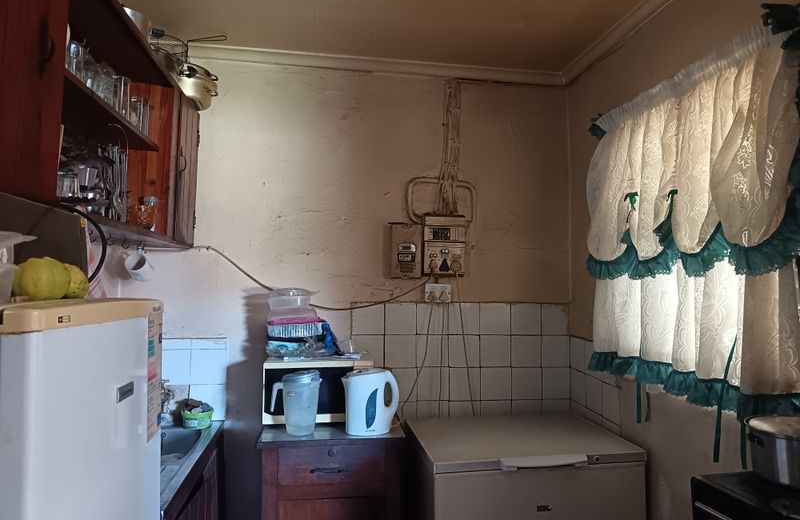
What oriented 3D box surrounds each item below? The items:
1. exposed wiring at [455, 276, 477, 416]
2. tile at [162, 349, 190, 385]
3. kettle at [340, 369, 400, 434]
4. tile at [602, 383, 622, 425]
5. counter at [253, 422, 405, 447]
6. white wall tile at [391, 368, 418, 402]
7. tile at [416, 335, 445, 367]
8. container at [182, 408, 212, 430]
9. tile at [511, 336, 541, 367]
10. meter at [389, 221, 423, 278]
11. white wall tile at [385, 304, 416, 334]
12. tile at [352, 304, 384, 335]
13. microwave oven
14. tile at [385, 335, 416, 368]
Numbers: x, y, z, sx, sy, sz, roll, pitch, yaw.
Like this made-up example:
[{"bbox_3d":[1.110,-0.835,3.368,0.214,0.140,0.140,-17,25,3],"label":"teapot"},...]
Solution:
[{"bbox_3d":[0.305,0.398,2.583,0.114,0.659,0.050,1,-2,-8],"label":"exposed wiring"},{"bbox_3d":[-1.000,0.474,2.444,0.150,0.150,0.010,1,-6,-8],"label":"tile"},{"bbox_3d":[-0.114,0.534,2.128,0.218,0.244,0.150,0,-6,0],"label":"kettle"},{"bbox_3d":[0.886,0.598,2.312,0.010,0.151,0.150,1,-2,-8],"label":"tile"},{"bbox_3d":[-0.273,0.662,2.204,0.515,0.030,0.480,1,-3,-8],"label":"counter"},{"bbox_3d":[0.006,0.577,2.569,0.151,0.151,0.010,1,-2,-8],"label":"white wall tile"},{"bbox_3d":[0.155,0.424,2.583,0.150,0.150,0.010,1,-2,-8],"label":"tile"},{"bbox_3d":[-0.843,0.656,2.313,0.130,0.080,0.130,1,-6,-8],"label":"container"},{"bbox_3d":[0.608,0.440,2.667,0.150,0.150,0.010,1,-6,-8],"label":"tile"},{"bbox_3d":[0.025,-0.037,2.535,0.135,0.245,0.085,1,-2,-8],"label":"meter"},{"bbox_3d":[0.004,0.273,2.577,0.151,0.151,0.010,1,-2,-8],"label":"white wall tile"},{"bbox_3d":[-0.144,0.272,2.554,0.151,0.151,0.010,1,-3,-8],"label":"tile"},{"bbox_3d":[-0.338,0.522,2.313,0.424,0.236,0.330,1,-2,-8],"label":"microwave oven"},{"bbox_3d":[0.005,0.423,2.569,0.150,0.151,0.010,1,-3,-8],"label":"tile"}]

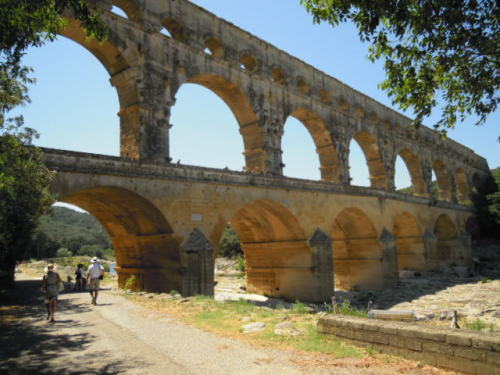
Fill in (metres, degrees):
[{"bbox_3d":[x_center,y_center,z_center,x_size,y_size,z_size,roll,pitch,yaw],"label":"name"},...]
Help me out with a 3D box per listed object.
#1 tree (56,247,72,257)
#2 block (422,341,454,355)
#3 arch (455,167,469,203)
[{"bbox_3d":[-64.219,22.156,140.000,5.800,3.900,5.400,-1,-8,-25],"label":"tree"},{"bbox_3d":[2.652,2.205,5.614,0.411,0.167,0.290,-8,-9,40],"label":"block"},{"bbox_3d":[80.226,-0.663,158.720,4.600,15.400,19.600,-10,-9,40],"label":"arch"}]

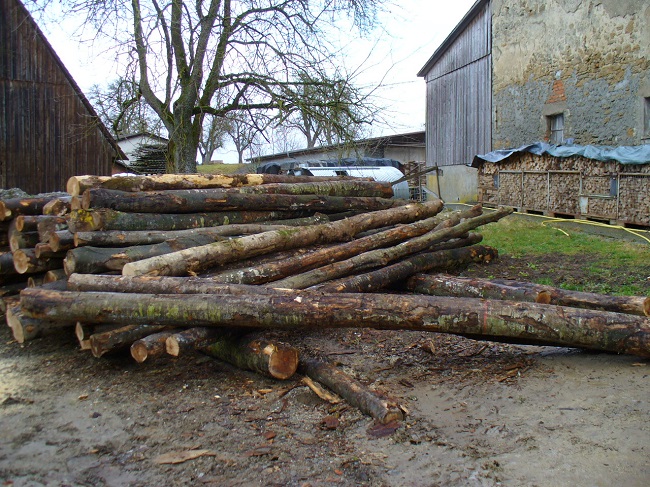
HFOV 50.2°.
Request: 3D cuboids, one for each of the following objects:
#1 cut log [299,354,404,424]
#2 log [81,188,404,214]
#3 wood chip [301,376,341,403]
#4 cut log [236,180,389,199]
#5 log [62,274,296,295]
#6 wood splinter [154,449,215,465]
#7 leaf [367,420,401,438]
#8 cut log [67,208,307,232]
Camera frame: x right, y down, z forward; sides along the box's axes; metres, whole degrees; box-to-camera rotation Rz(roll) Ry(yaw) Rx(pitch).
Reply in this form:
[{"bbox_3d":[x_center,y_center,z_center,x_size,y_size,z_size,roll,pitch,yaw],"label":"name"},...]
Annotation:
[{"bbox_3d":[0.095,1.006,4.982,0.140,0.140,1.457,-3,7,-28],"label":"cut log"},{"bbox_3d":[-0.759,-0.567,9.600,5.018,0.290,0.280,-2,6,-34],"label":"log"},{"bbox_3d":[-0.034,1.051,4.986,0.060,0.040,0.603,-3,7,-26],"label":"wood chip"},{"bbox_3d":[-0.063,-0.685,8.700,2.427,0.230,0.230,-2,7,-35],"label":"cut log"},{"bbox_3d":[-1.305,0.388,6.325,2.005,0.180,0.180,2,6,-7],"label":"log"},{"bbox_3d":[-0.739,1.134,3.690,0.328,0.030,0.100,-2,7,-21],"label":"wood splinter"},{"bbox_3d":[0.364,1.135,4.255,0.238,0.035,0.130,-4,7,-31],"label":"leaf"},{"bbox_3d":[-1.190,-0.320,8.150,0.210,0.210,3.855,5,7,41],"label":"cut log"}]

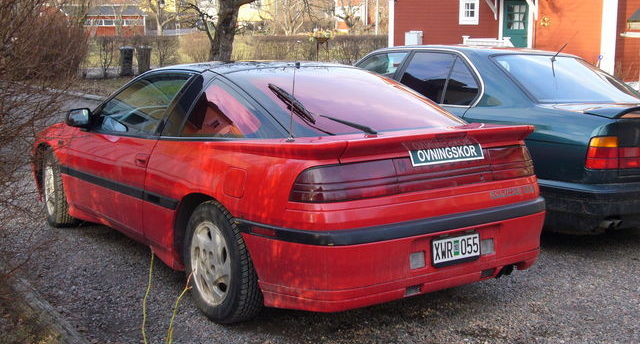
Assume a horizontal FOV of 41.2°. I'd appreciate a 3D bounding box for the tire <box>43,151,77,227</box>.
[{"bbox_3d":[-1.961,0.122,6.515,0.210,0.630,0.630,-5,10,-27],"label":"tire"}]

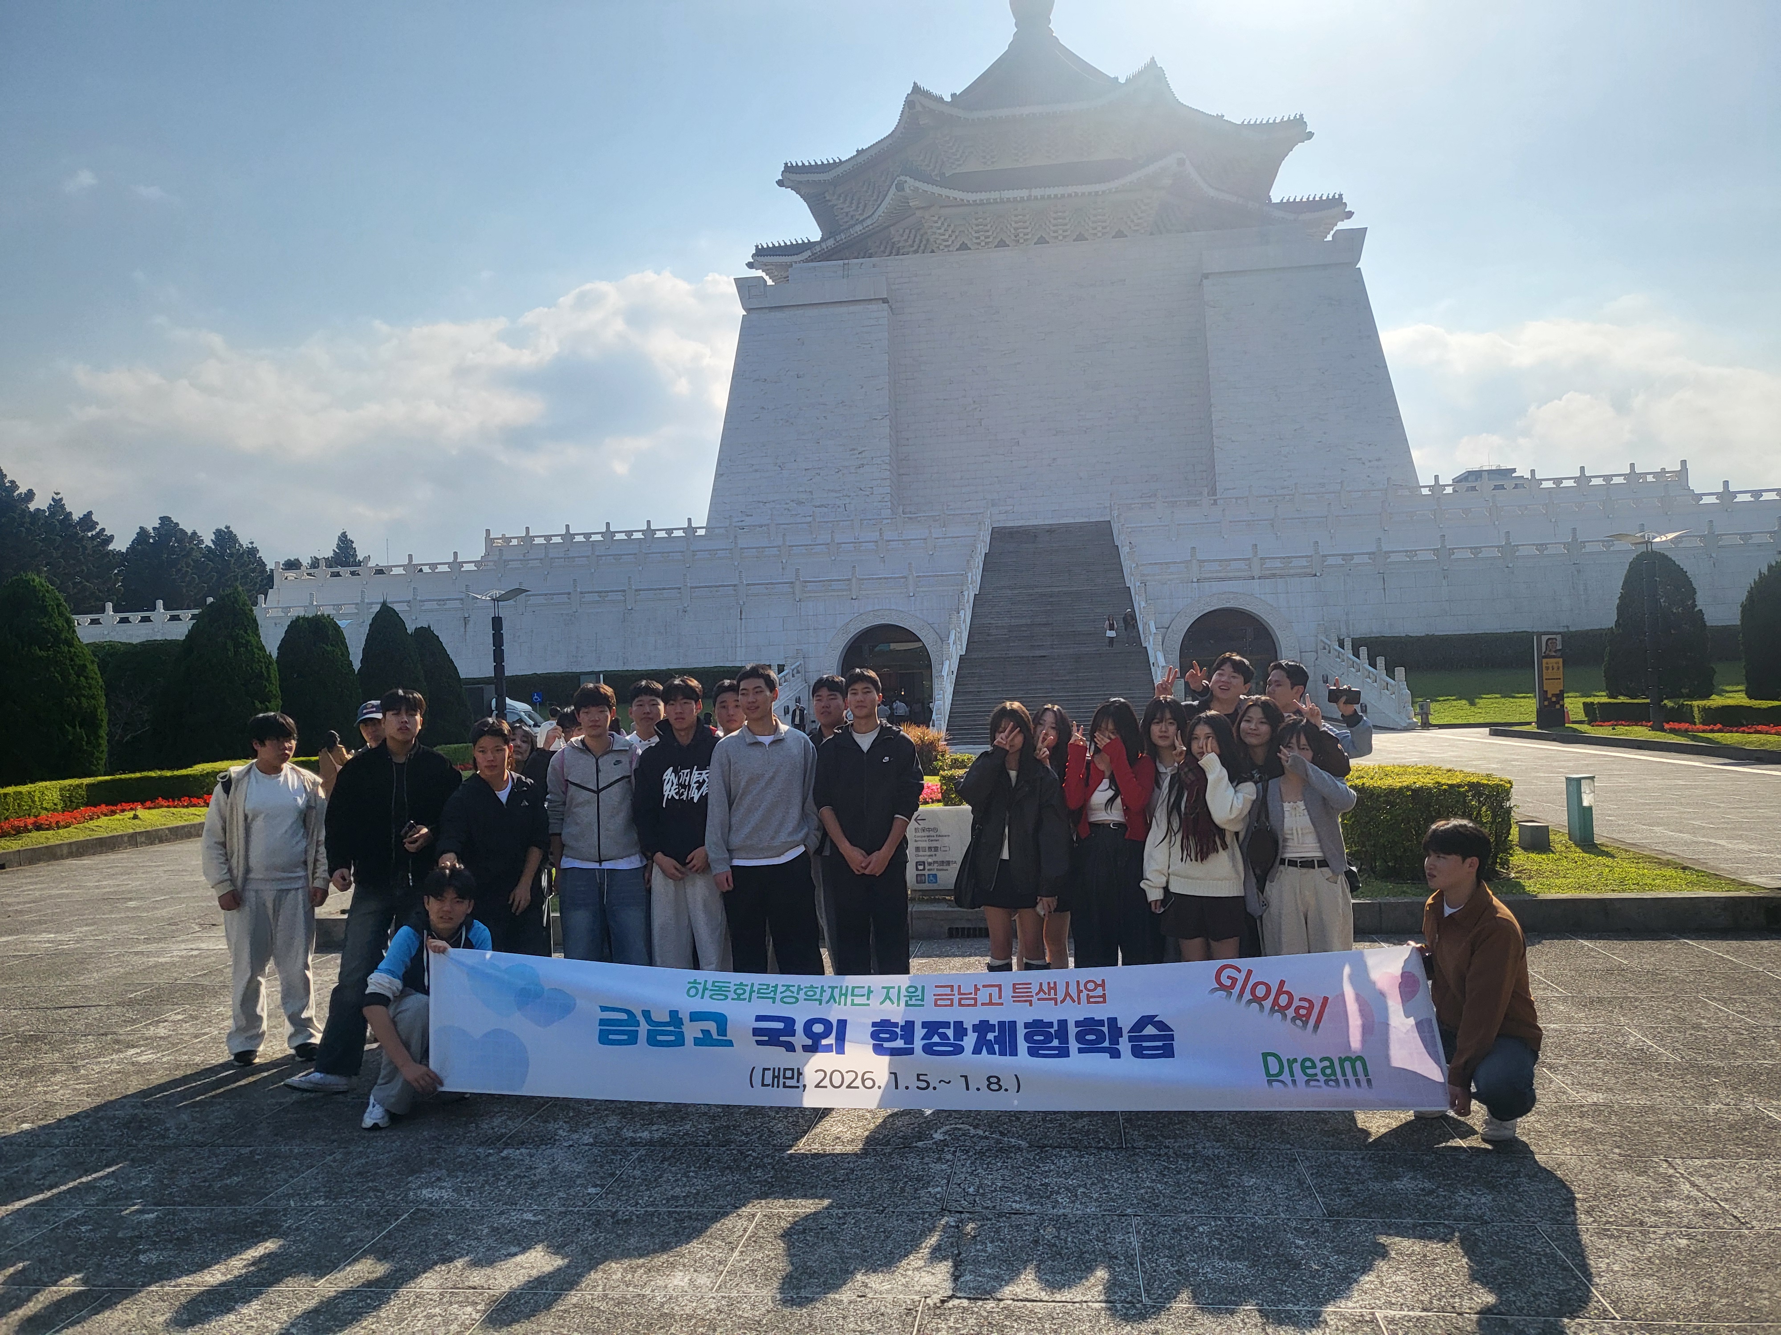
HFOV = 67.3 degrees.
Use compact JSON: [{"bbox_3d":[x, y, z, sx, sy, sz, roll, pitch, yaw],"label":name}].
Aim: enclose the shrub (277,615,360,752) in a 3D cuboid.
[{"bbox_3d":[-17.335,0.695,40.500,2.400,4.700,2.400,-2,-1,7],"label":"shrub"}]

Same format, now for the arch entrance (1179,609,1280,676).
[{"bbox_3d":[16.903,-0.104,66.600,5.100,5.700,1.600,-2,-1,7],"label":"arch entrance"}]

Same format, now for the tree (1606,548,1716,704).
[{"bbox_3d":[25.550,-1.342,44.500,3.300,5.100,3.300,-2,-1,7],"label":"tree"}]

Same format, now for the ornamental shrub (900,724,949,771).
[{"bbox_3d":[0.537,1.533,25.200,1.200,1.000,1.200,-2,-1,7],"label":"ornamental shrub"}]

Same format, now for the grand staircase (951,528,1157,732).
[{"bbox_3d":[8.248,-3.330,68.006,8.200,12.950,39.410,-2,-1,7],"label":"grand staircase"}]

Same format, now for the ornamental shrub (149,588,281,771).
[{"bbox_3d":[-15.623,0.371,31.000,3.000,4.400,3.000,-2,-1,7],"label":"ornamental shrub"}]

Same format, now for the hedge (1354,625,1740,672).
[{"bbox_3d":[31.373,-0.889,63.300,19.000,1.750,1.400,-2,-1,7],"label":"hedge"}]

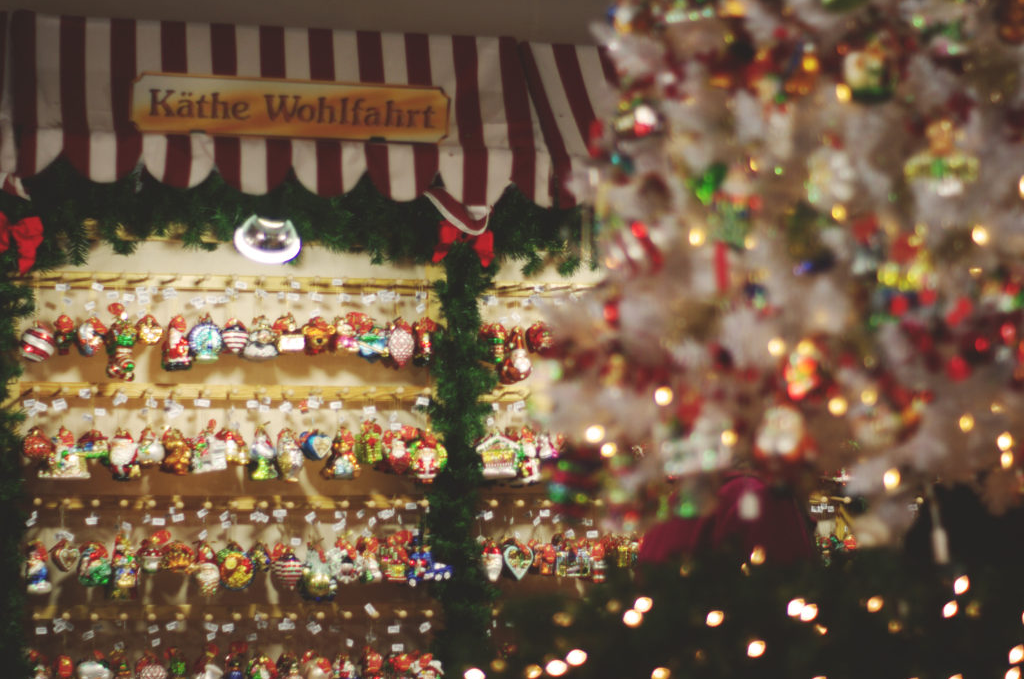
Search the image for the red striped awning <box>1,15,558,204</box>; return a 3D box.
[{"bbox_3d":[-0.464,-0.467,4.280,1.055,0.404,0.260,1,-5,-11],"label":"red striped awning"}]

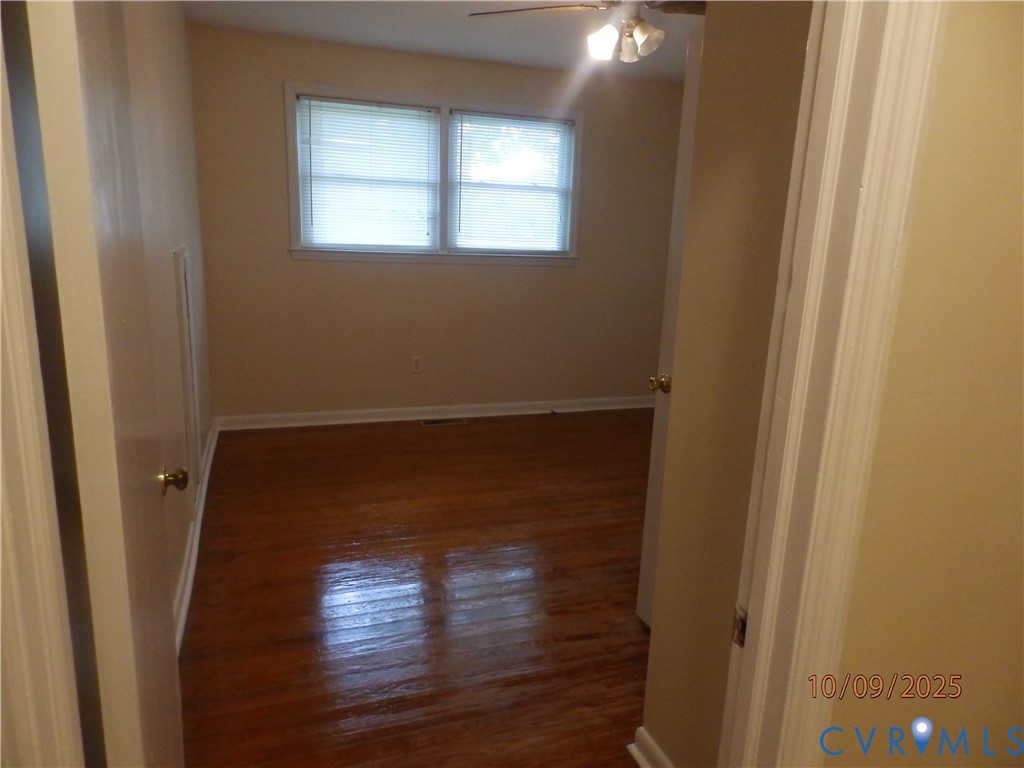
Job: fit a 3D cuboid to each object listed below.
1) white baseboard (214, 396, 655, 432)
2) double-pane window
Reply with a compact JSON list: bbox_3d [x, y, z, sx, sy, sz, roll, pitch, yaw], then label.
[{"bbox_3d":[-0.341,0.212,4.862,3.400,0.095,0.030,-2,15,-18],"label":"white baseboard"},{"bbox_3d":[-0.454,-1.368,4.442,1.980,1.000,0.100,-2,15,-18],"label":"double-pane window"}]

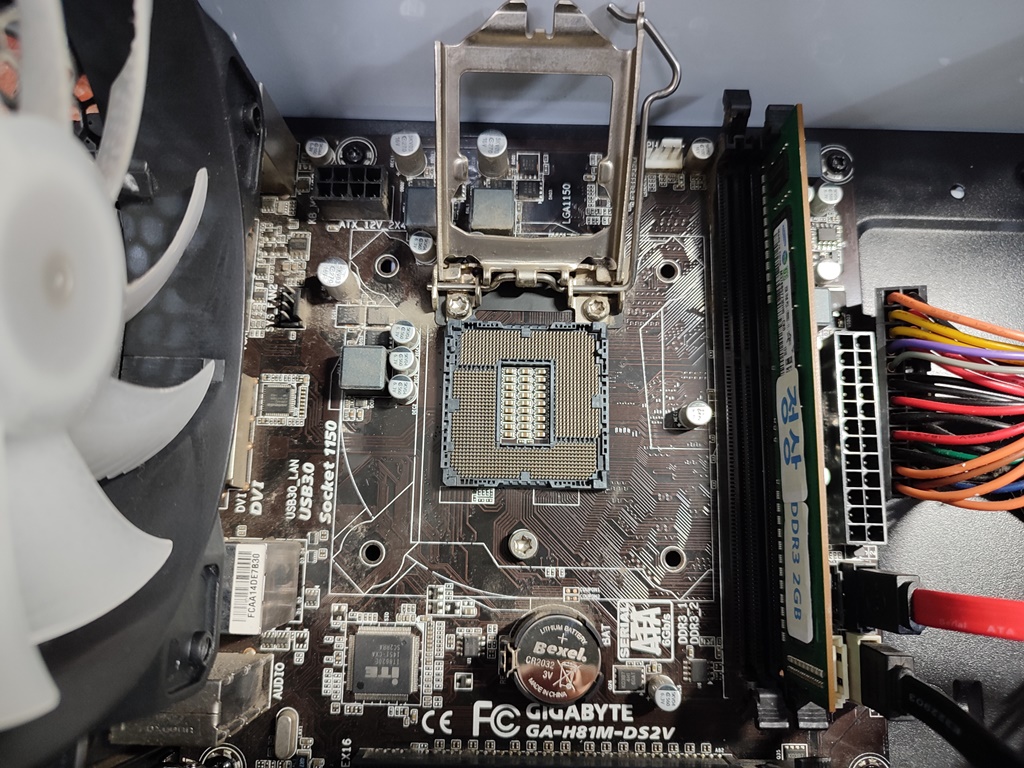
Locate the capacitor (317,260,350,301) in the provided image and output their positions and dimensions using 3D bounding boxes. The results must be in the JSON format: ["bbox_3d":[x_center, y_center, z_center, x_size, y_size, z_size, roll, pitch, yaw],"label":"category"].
[{"bbox_3d":[-0.044,-0.027,0.181,0.008,0.012,0.008,1,80,0],"label":"capacitor"}]

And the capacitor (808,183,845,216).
[{"bbox_3d":[0.083,-0.049,0.189,0.006,0.007,0.006,1,80,0],"label":"capacitor"}]

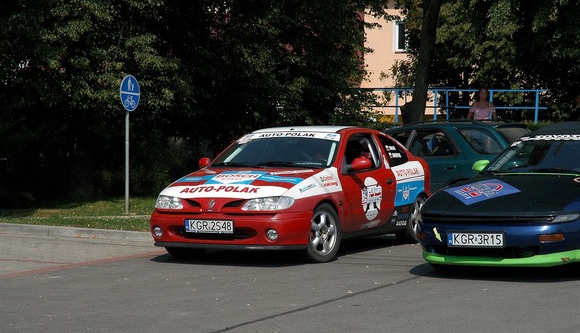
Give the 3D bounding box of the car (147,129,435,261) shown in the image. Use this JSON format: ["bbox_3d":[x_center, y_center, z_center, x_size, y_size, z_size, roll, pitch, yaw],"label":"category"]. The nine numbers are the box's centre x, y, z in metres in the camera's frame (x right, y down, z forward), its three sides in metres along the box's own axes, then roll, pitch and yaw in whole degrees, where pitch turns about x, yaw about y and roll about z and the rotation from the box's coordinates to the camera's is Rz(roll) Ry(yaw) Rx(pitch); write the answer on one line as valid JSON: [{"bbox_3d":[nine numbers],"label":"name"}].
[{"bbox_3d":[0.118,0.237,17.529,1.720,1.340,3.940,0,1,26],"label":"car"}]

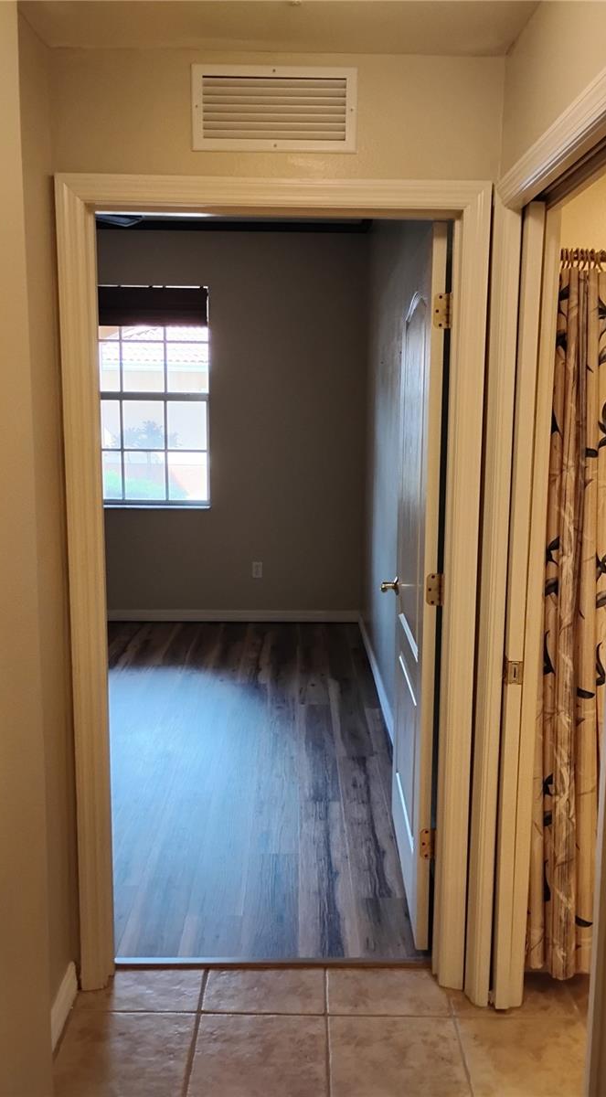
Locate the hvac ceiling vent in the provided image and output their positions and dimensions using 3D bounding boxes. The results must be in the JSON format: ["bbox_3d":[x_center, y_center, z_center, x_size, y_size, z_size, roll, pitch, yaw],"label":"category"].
[{"bbox_3d":[-0.068,-1.053,2.126,0.393,0.192,0.025,0,9,0],"label":"hvac ceiling vent"}]

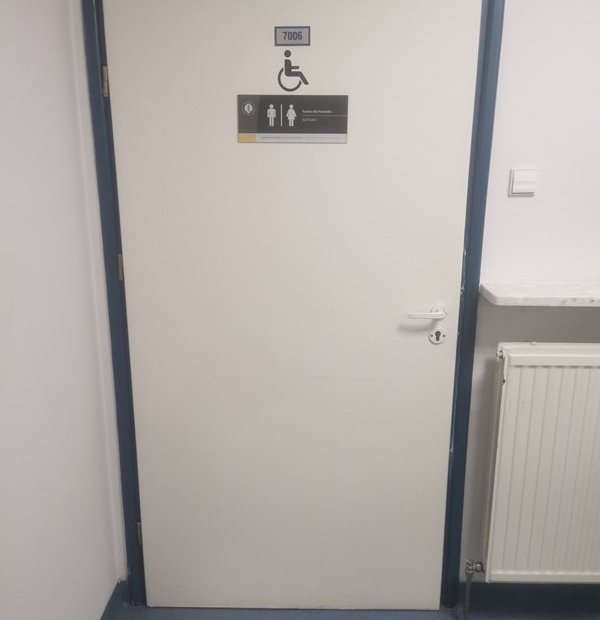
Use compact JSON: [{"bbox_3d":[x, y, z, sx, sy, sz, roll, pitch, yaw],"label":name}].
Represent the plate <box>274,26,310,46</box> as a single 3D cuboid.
[{"bbox_3d":[-0.020,-0.766,1.746,0.100,0.051,0.005,0,15,1],"label":"plate"}]

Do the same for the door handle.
[{"bbox_3d":[0.393,0.013,1.917,0.128,0.053,0.060,0,15,1],"label":"door handle"}]

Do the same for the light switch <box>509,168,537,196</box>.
[{"bbox_3d":[0.653,-0.374,1.821,0.080,0.081,0.022,0,15,1],"label":"light switch"}]

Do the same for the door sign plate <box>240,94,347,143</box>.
[{"bbox_3d":[-0.020,-0.551,1.803,0.316,0.133,0.005,0,15,1],"label":"door sign plate"}]

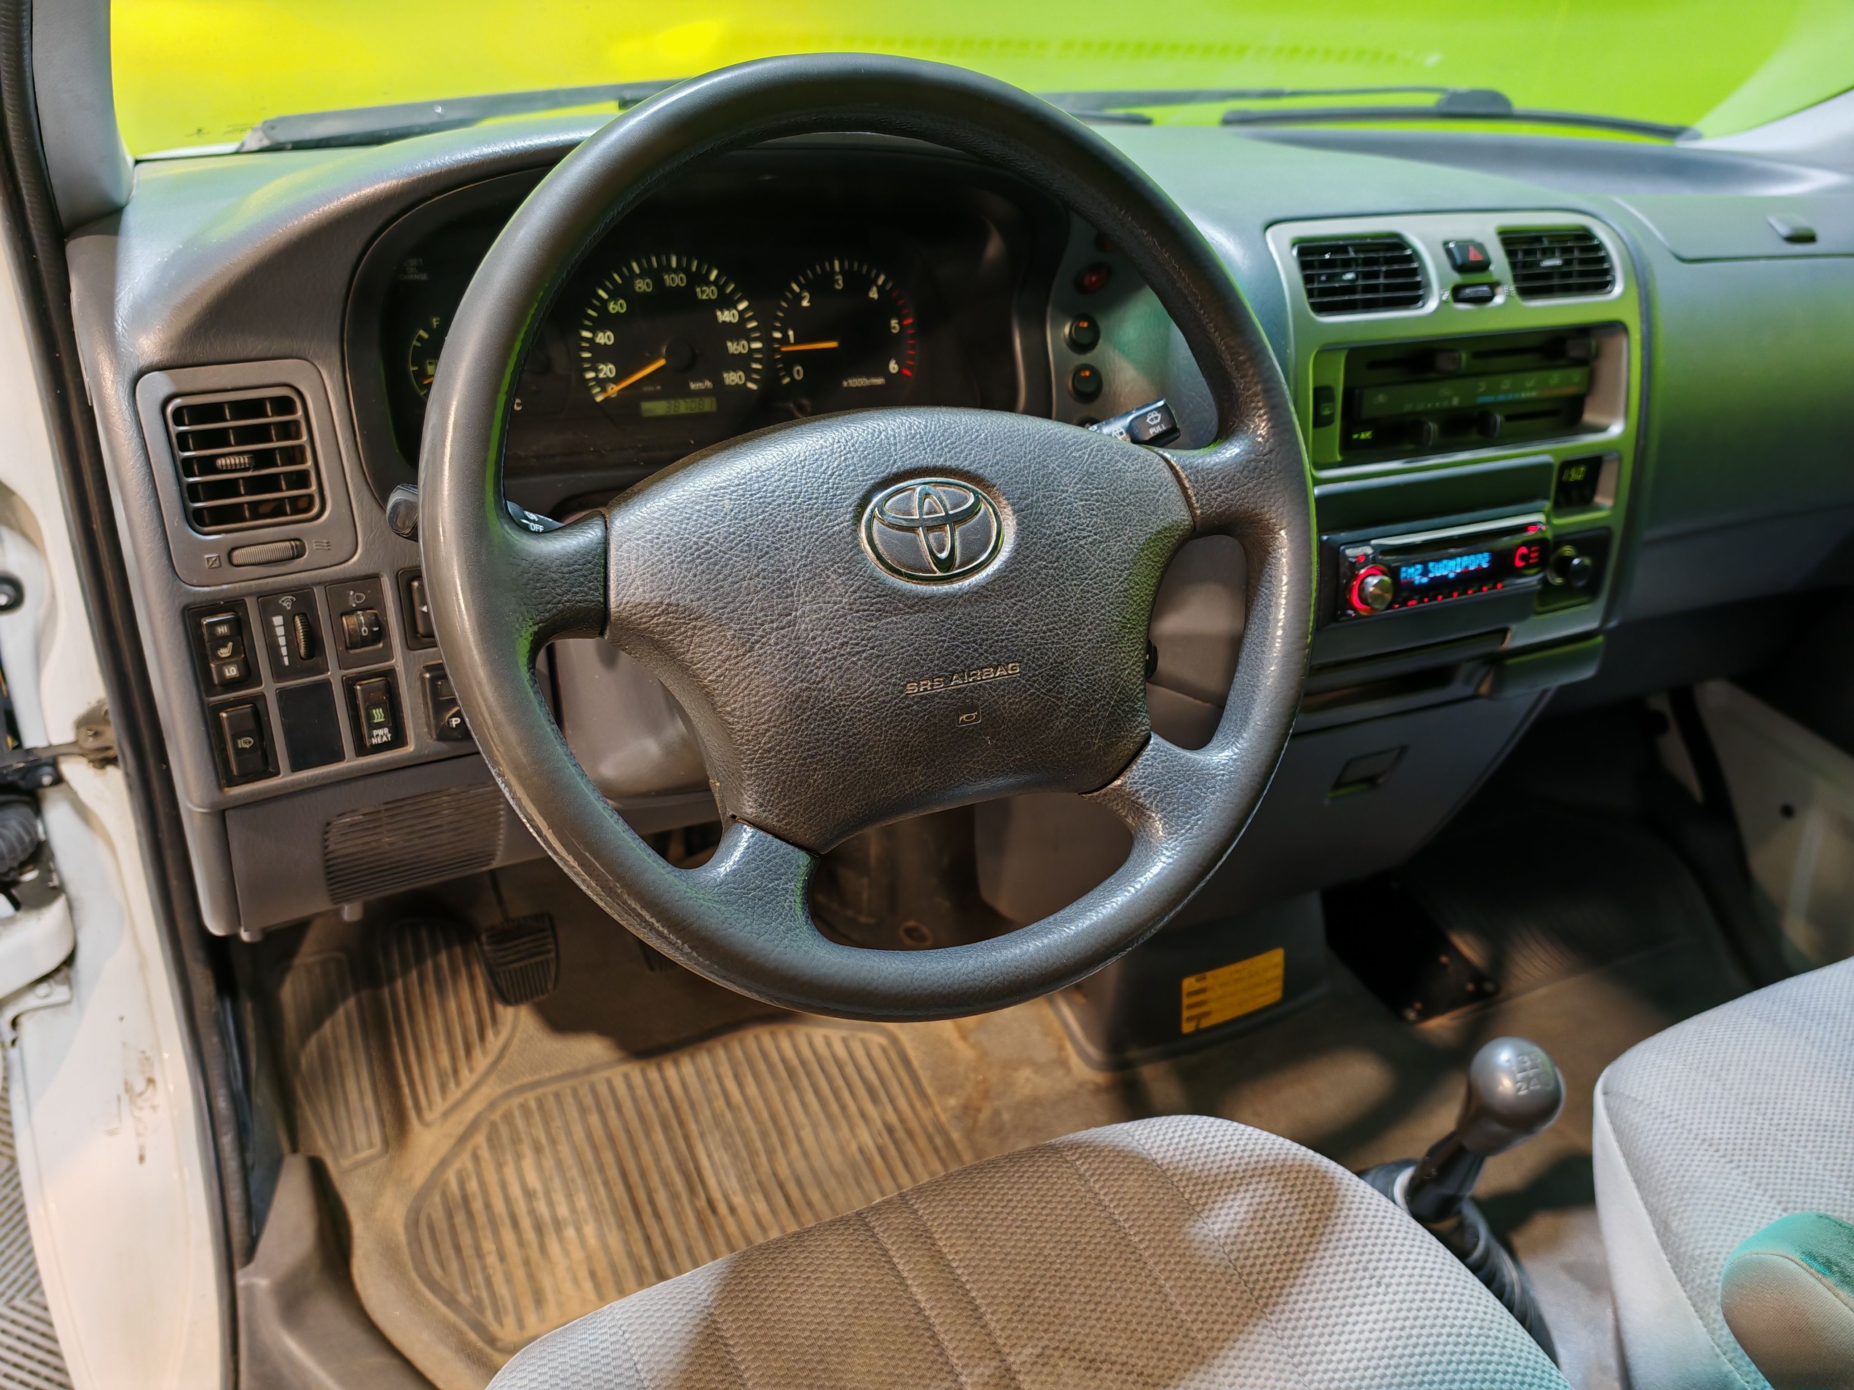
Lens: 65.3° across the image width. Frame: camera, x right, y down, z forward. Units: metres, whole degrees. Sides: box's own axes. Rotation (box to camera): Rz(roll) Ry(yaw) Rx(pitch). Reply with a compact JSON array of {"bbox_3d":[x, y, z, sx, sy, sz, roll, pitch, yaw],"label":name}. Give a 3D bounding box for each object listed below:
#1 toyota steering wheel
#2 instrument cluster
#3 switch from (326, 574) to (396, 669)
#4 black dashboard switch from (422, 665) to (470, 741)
[{"bbox_3d":[-0.013,-0.063,0.613,0.390,0.390,0.095,-13,2,-25],"label":"toyota steering wheel"},{"bbox_3d":[-0.095,-0.179,0.713,0.340,0.155,0.080,-12,13,-28],"label":"instrument cluster"},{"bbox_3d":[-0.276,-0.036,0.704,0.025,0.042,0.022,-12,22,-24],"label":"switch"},{"bbox_3d":[-0.237,0.001,0.734,0.032,0.038,0.025,-12,22,-24],"label":"black dashboard switch"}]

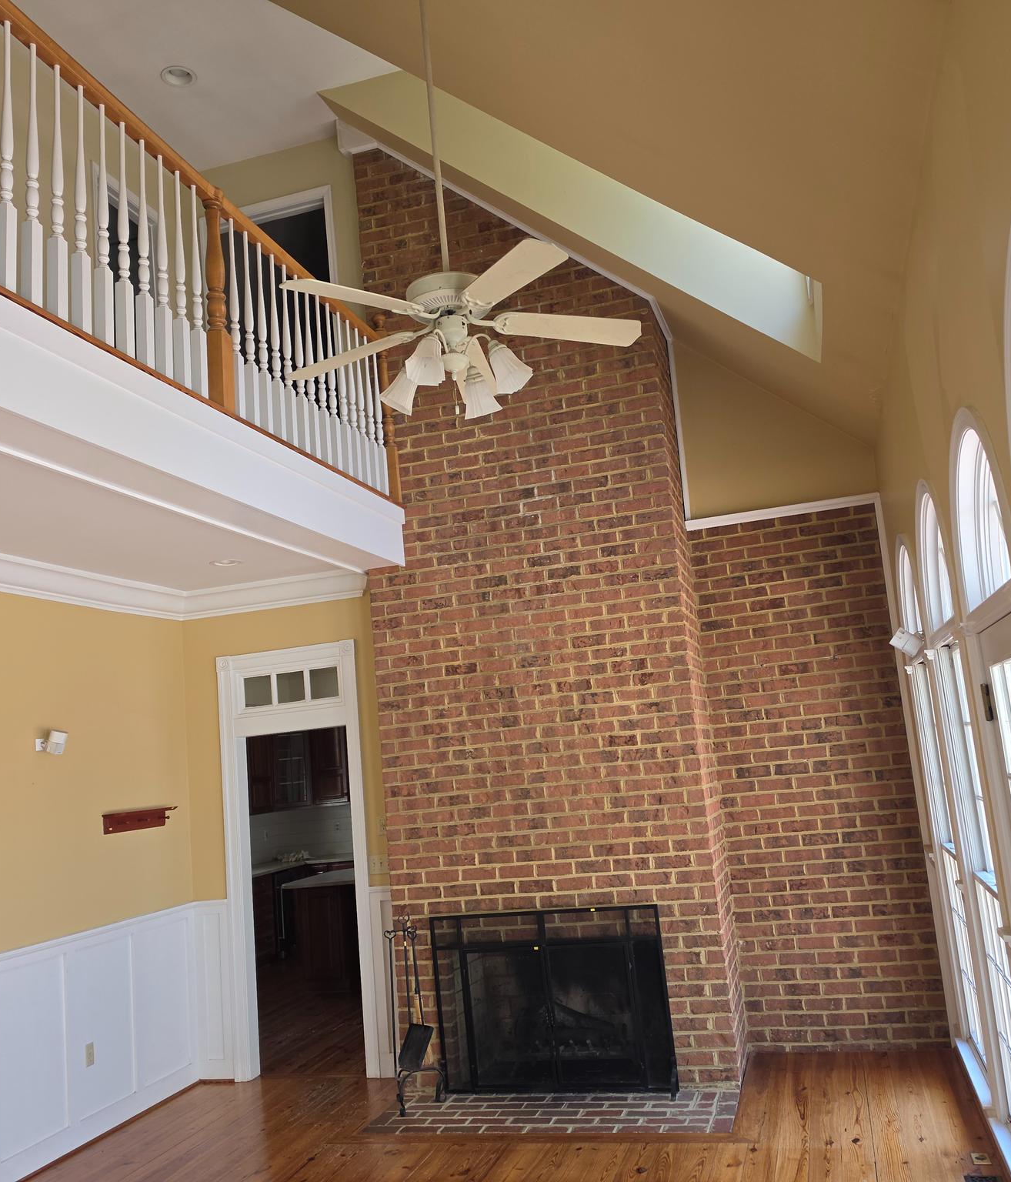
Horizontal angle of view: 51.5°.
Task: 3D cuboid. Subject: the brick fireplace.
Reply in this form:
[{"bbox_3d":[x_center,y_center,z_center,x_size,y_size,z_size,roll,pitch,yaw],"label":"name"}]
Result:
[{"bbox_3d":[0.689,-0.136,6.168,2.937,5.607,0.658,-7,-9,15],"label":"brick fireplace"}]

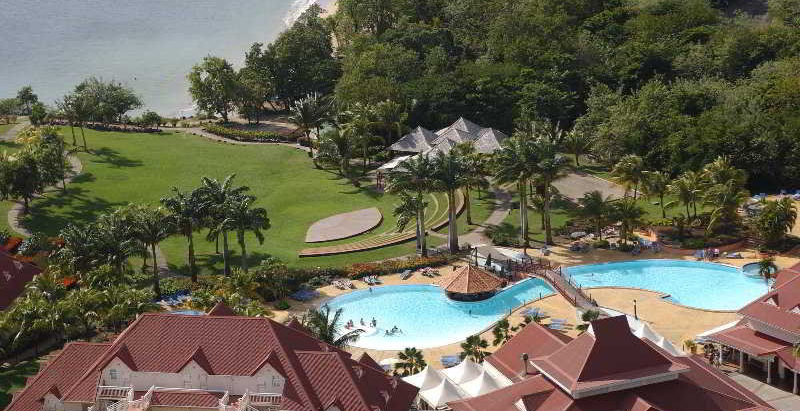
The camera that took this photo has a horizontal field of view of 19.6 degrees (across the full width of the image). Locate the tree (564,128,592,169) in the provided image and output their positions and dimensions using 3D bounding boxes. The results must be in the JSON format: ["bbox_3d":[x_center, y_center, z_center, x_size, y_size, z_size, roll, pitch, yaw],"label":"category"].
[{"bbox_3d":[25.650,-8.310,335.120,4.400,5.580,4.400,0,18,4],"label":"tree"}]

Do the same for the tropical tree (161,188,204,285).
[{"bbox_3d":[-26.720,3.680,289.650,6.040,12.390,6.040,-3,18,-5],"label":"tropical tree"}]

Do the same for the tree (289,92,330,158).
[{"bbox_3d":[-13.430,-12.190,346.790,6.440,10.100,6.440,-2,18,-2],"label":"tree"}]

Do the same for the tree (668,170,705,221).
[{"bbox_3d":[38.250,-1.240,307.650,5.020,7.100,5.020,1,18,7],"label":"tree"}]

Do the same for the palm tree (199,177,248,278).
[{"bbox_3d":[-22.901,2.812,298.297,6.290,13.600,6.290,-2,20,-4],"label":"palm tree"}]

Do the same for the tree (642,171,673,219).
[{"bbox_3d":[35.710,-1.361,320.149,4.040,6.720,4.040,2,20,6],"label":"tree"}]

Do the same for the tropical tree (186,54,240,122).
[{"bbox_3d":[-29.310,-18.550,368.640,8.270,10.850,8.270,-3,18,-4],"label":"tropical tree"}]

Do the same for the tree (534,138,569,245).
[{"bbox_3d":[19.280,-1.920,298.900,5.390,14.810,5.390,-1,18,4],"label":"tree"}]

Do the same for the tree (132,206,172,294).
[{"bbox_3d":[-30.350,5.460,285.920,5.700,11.480,5.700,-4,18,-6],"label":"tree"}]

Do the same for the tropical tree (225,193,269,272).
[{"bbox_3d":[-20.005,3.704,300.130,5.560,10.680,5.560,-1,20,-4],"label":"tropical tree"}]

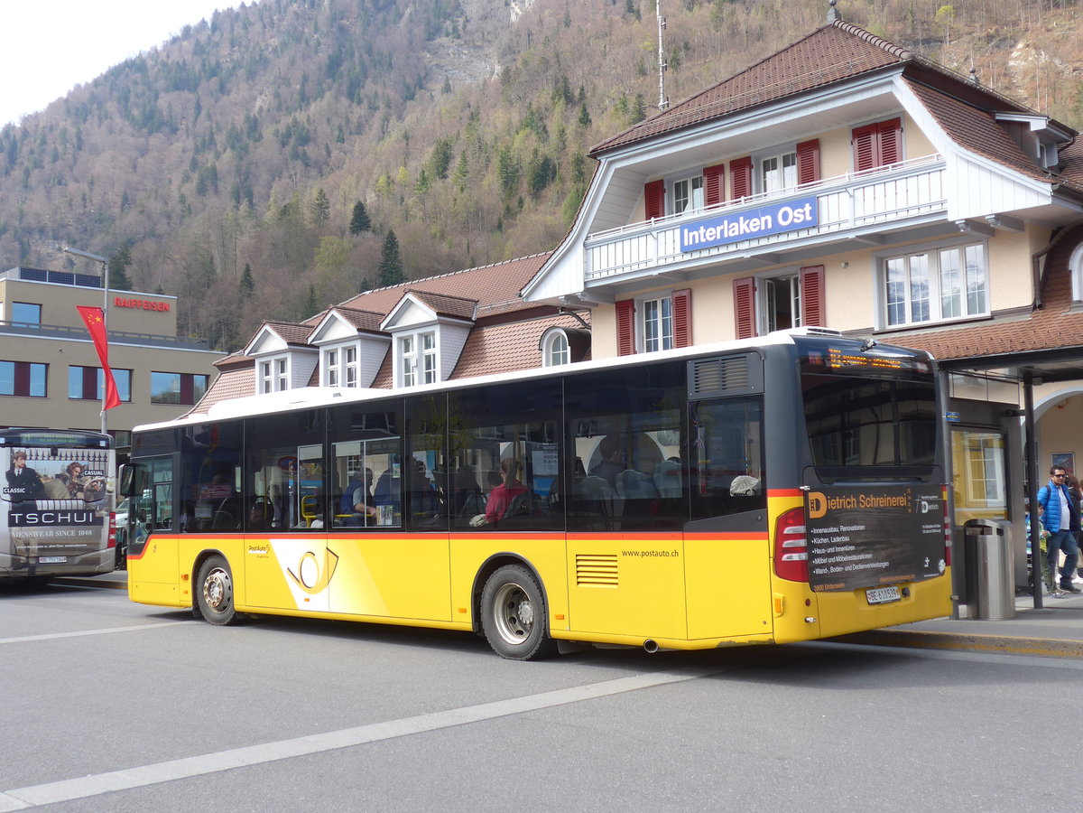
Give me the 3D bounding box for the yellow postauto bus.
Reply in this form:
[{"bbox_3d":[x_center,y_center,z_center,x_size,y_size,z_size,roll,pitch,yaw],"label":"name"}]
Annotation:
[{"bbox_3d":[-1.146,1.109,15.082,2.580,3.080,11.930,2,-6,-42],"label":"yellow postauto bus"}]

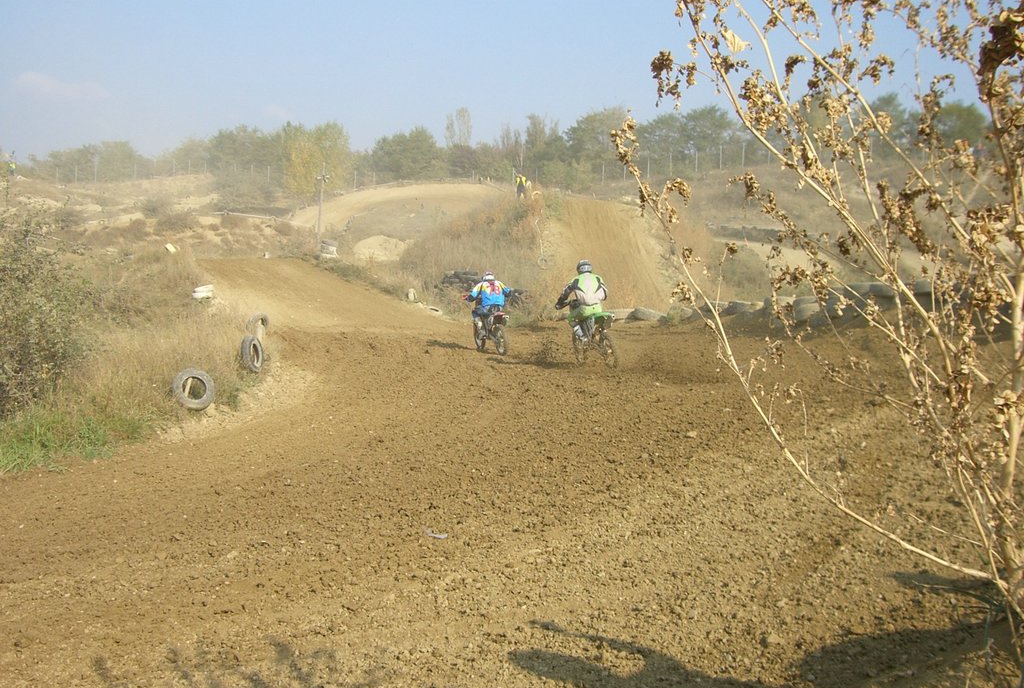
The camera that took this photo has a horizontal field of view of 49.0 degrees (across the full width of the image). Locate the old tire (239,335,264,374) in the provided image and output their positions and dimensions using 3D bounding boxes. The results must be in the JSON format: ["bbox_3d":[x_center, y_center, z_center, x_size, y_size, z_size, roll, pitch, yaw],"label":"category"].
[{"bbox_3d":[-4.048,0.148,17.500,0.180,0.590,0.590,-11,2,9],"label":"old tire"}]

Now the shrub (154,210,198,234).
[{"bbox_3d":[-17.311,-6.269,58.000,2.200,1.200,1.900,0,4,0],"label":"shrub"}]

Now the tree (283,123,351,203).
[{"bbox_3d":[-15.653,-14.532,90.000,5.300,6.400,5.200,0,4,0],"label":"tree"}]

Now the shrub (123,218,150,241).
[{"bbox_3d":[-18.707,-5.704,56.000,1.350,1.080,1.300,0,4,0],"label":"shrub"}]

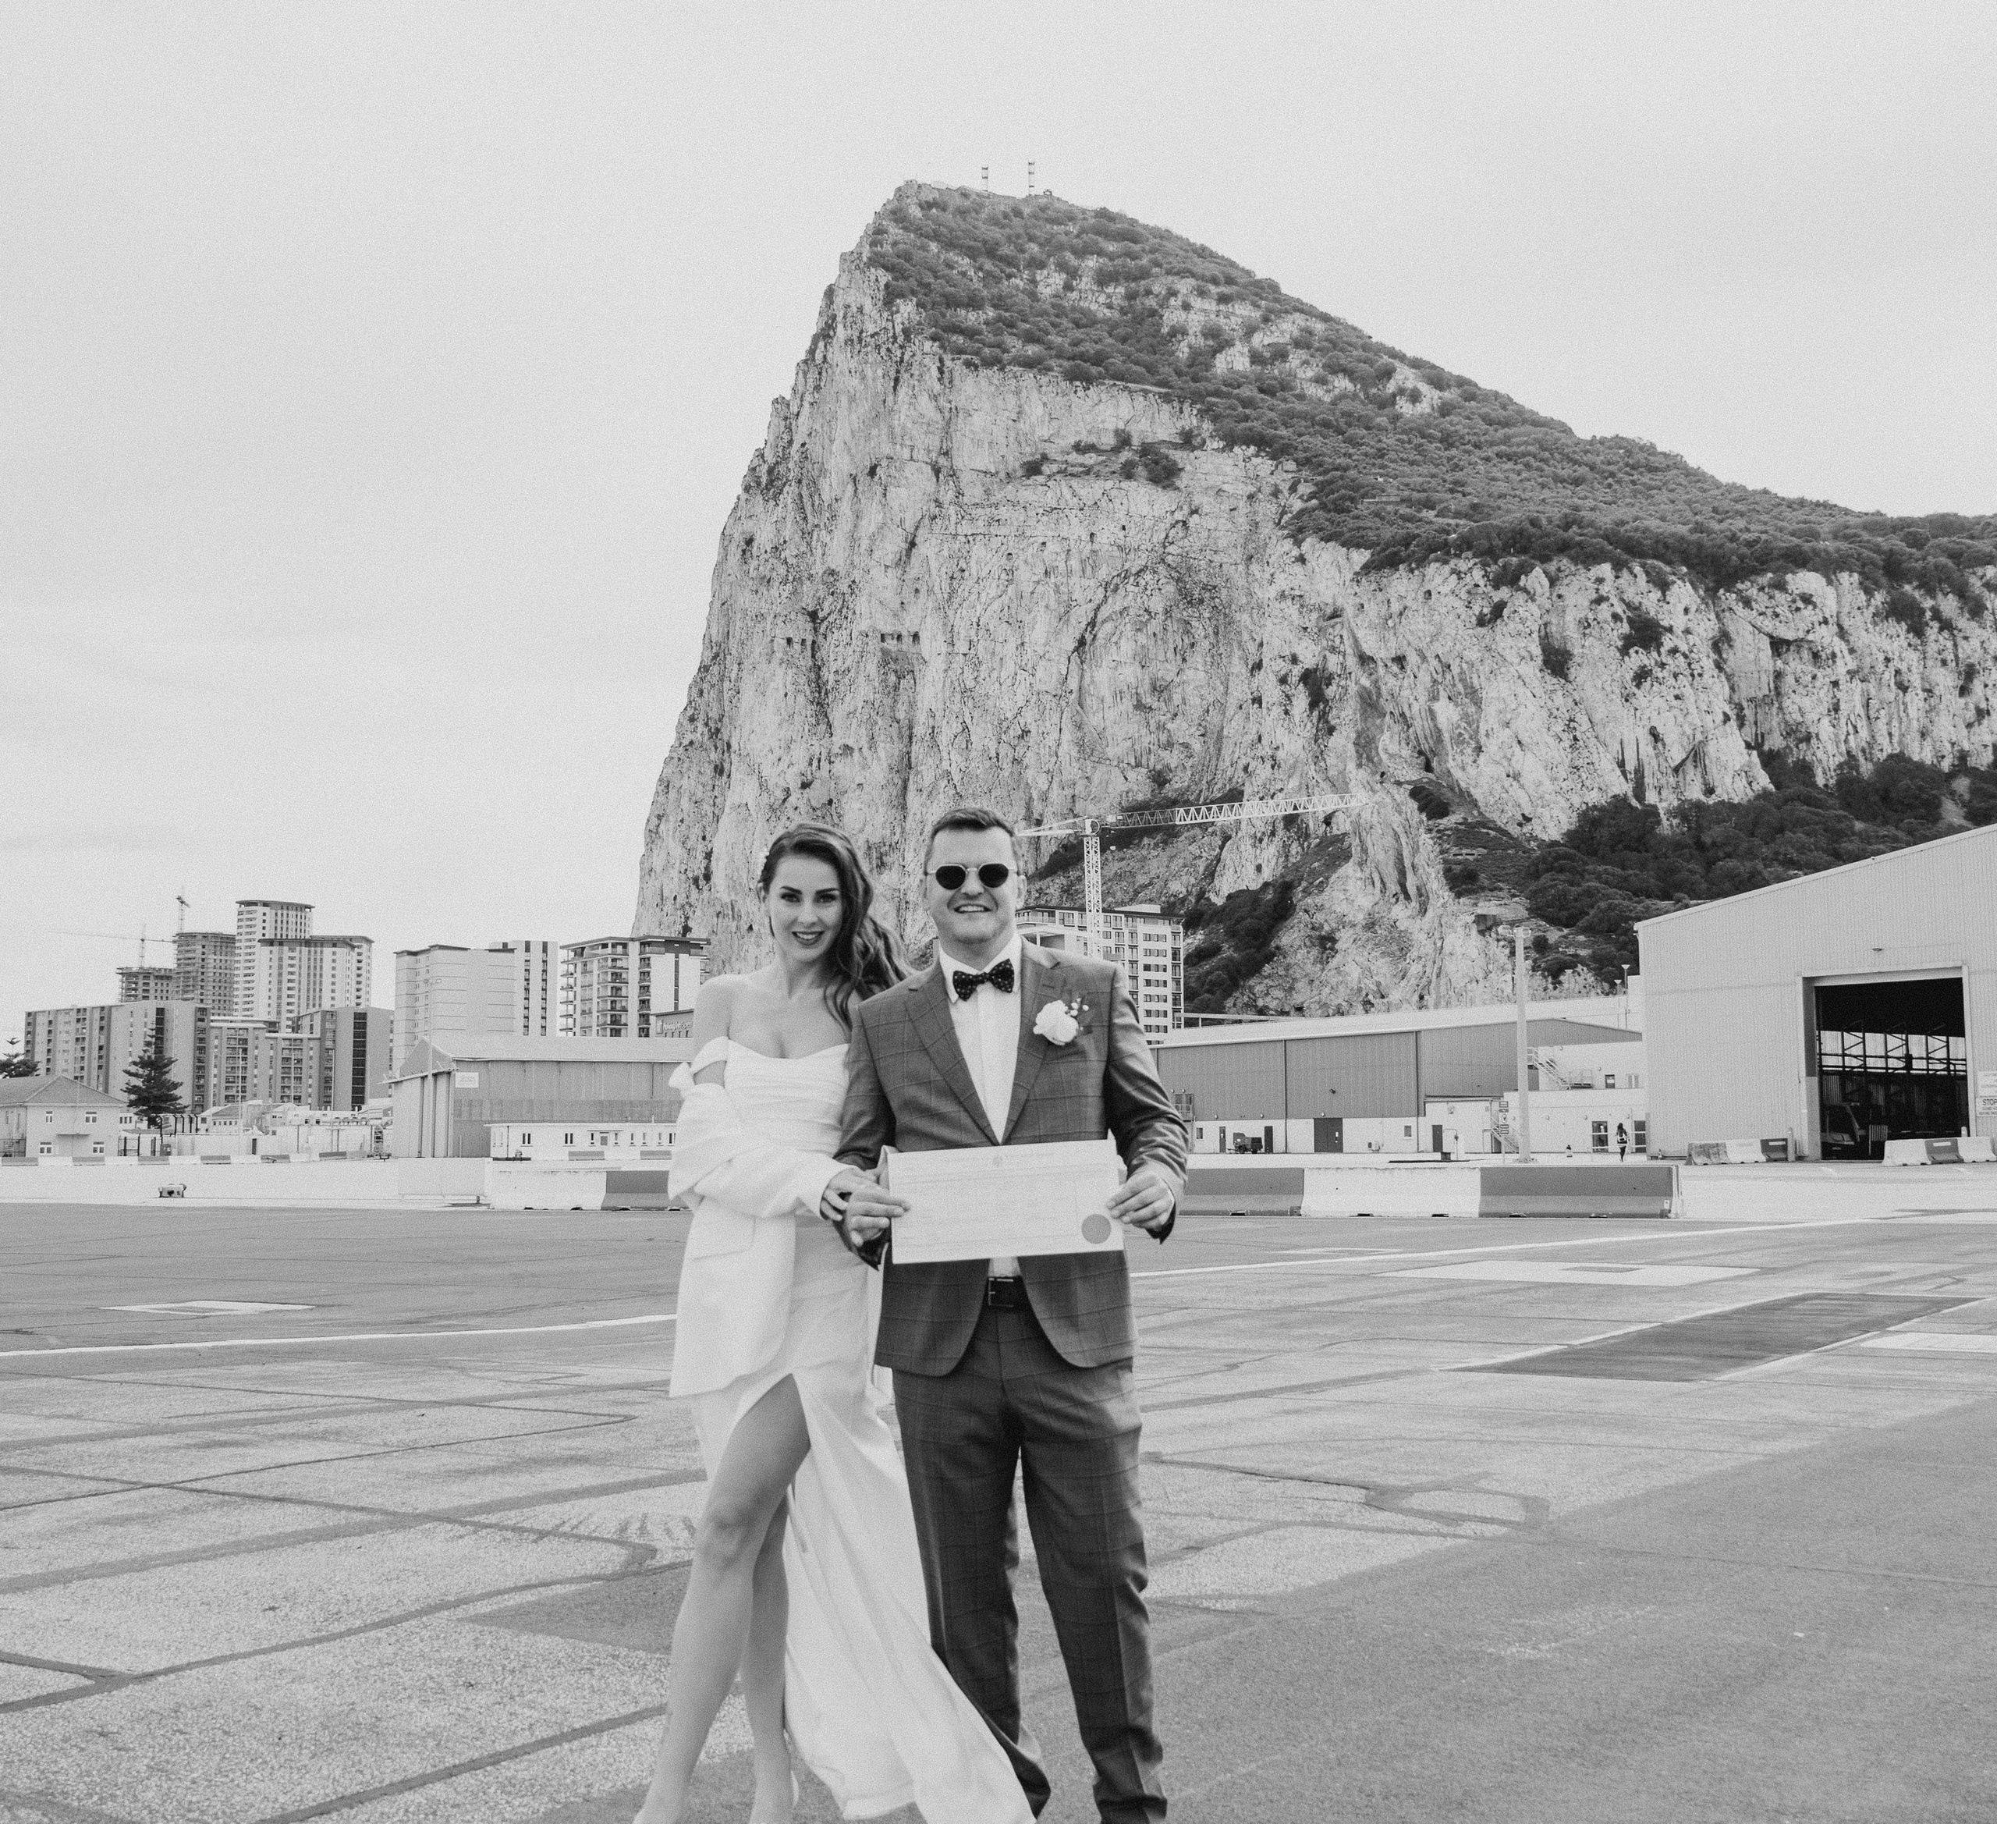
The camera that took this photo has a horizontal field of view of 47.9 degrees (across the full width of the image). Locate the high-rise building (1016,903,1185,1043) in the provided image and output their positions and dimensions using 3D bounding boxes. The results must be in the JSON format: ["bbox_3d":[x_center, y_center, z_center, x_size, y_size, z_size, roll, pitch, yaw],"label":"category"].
[{"bbox_3d":[16.047,23.147,446.000,38.000,46.000,20.000,3,-6,-25],"label":"high-rise building"}]

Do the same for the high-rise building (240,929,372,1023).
[{"bbox_3d":[-277.896,51.812,908.000,40.000,83.000,28.000,3,-7,-28],"label":"high-rise building"}]

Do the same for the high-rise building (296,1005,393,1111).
[{"bbox_3d":[-217.890,55.025,742.000,22.000,43.000,50.000,3,-7,-28],"label":"high-rise building"}]

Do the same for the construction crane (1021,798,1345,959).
[{"bbox_3d":[28.021,10.614,357.000,59.000,53.000,2.600,-4,-7,32],"label":"construction crane"}]

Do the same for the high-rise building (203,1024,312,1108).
[{"bbox_3d":[-233.290,54.738,709.000,33.000,37.000,17.000,3,-7,-28],"label":"high-rise building"}]

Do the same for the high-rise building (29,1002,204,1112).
[{"bbox_3d":[-280.895,52.624,712.000,54.000,42.000,25.000,-4,-7,35],"label":"high-rise building"}]

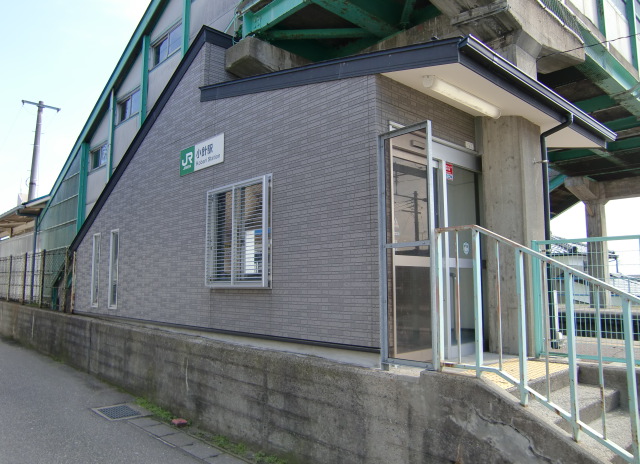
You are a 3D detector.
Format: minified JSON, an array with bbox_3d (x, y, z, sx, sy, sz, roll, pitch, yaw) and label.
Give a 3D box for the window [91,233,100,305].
[{"bbox_3d":[-4.146,0.716,9.664,0.100,1.355,0.321,5,-8,-42],"label":"window"}]

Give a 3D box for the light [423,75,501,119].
[{"bbox_3d":[1.379,-1.246,4.901,1.230,0.110,0.140,4,3,-45],"label":"light"}]

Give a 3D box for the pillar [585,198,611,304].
[{"bbox_3d":[8.187,0.664,15.246,0.450,3.110,0.600,-6,-8,44],"label":"pillar"}]

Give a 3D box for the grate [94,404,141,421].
[{"bbox_3d":[-2.716,2.446,6.955,0.425,0.040,0.807,5,-8,-42],"label":"grate"}]

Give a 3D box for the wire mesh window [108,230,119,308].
[{"bbox_3d":[-3.546,0.642,9.003,0.100,1.369,0.341,5,-8,-42],"label":"wire mesh window"}]

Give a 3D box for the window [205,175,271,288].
[{"bbox_3d":[-0.962,0.040,6.083,0.150,1.235,1.245,5,-8,-42],"label":"window"}]

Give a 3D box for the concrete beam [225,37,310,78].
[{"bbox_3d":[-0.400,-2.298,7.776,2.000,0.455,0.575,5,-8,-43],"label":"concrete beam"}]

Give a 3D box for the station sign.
[{"bbox_3d":[-1.599,-1.008,6.911,0.040,0.368,1.142,5,-8,-42],"label":"station sign"}]

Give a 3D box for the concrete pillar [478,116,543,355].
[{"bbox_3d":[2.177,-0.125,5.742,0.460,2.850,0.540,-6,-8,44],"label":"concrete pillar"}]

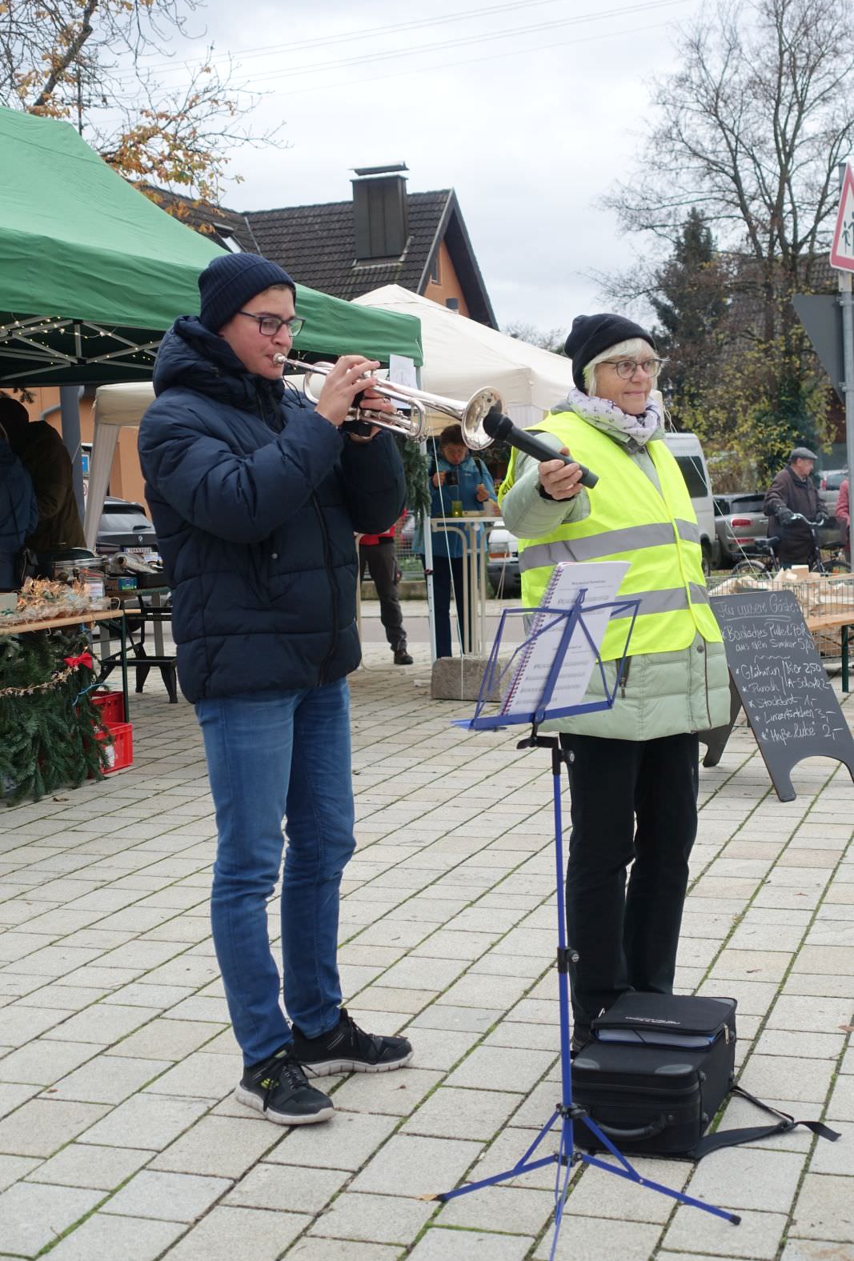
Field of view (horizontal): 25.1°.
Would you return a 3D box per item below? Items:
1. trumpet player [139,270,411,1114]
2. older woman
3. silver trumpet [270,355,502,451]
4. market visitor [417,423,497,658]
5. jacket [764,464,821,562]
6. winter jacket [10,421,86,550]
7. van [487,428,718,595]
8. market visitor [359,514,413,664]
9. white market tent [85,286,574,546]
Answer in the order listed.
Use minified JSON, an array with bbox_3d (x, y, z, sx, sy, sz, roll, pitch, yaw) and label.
[{"bbox_3d":[-0.318,0.100,4.090,0.500,1.800,0.560,2,6,37],"label":"trumpet player"},{"bbox_3d":[0.427,0.118,4.420,0.540,1.680,0.480,-6,6,-42],"label":"older woman"},{"bbox_3d":[-0.109,-0.474,3.843,0.530,0.155,0.125,20,16,32],"label":"silver trumpet"},{"bbox_3d":[0.237,-0.611,13.600,0.550,1.720,0.400,-1,4,0],"label":"market visitor"},{"bbox_3d":[3.261,-1.036,17.000,0.450,0.880,0.560,3,6,44],"label":"jacket"},{"bbox_3d":[-2.031,-0.698,10.231,0.480,0.800,0.520,-2,4,-3],"label":"winter jacket"},{"bbox_3d":[2.300,-1.420,23.800,1.920,2.080,5.000,0,5,16],"label":"van"},{"bbox_3d":[-0.336,-0.632,13.900,0.540,1.740,0.400,-4,5,-30],"label":"market visitor"},{"bbox_3d":[-0.190,-1.105,13.750,3.050,2.700,3.050,0,5,21],"label":"white market tent"}]

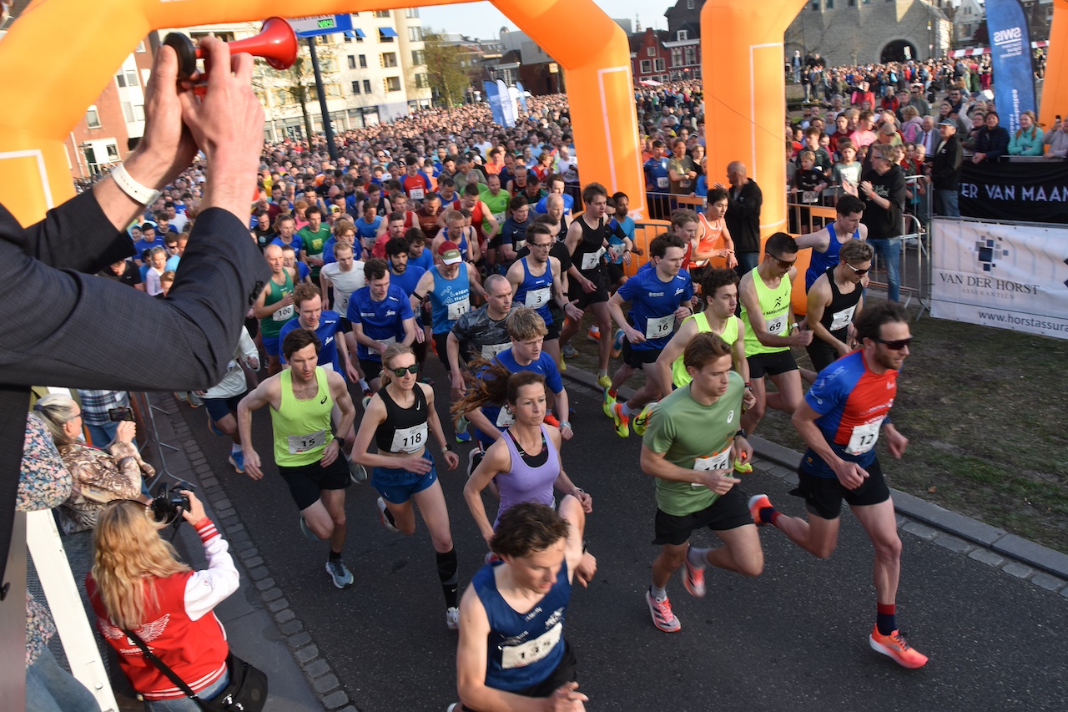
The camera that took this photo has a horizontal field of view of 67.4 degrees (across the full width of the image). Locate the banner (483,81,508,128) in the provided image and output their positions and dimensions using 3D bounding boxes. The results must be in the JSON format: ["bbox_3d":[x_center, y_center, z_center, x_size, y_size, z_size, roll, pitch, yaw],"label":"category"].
[{"bbox_3d":[-1.352,-8.860,30.737,0.850,3.550,0.200,-10,18,-10],"label":"banner"}]

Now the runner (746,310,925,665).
[{"bbox_3d":[1.415,0.565,3.833,0.620,1.790,1.020,-19,21,-32],"label":"runner"}]

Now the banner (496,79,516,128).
[{"bbox_3d":[-0.760,-7.343,26.001,0.600,3.000,0.080,-10,19,-14],"label":"banner"}]

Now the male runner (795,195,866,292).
[{"bbox_3d":[2.368,-0.458,6.514,0.650,1.720,0.850,-20,24,-36],"label":"male runner"}]

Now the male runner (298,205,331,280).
[{"bbox_3d":[-2.642,-1.017,10.219,0.600,1.790,0.750,-15,20,-23],"label":"male runner"}]

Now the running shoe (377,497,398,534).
[{"bbox_3d":[-0.881,0.970,4.863,0.100,0.265,0.115,-17,2,-29],"label":"running shoe"}]

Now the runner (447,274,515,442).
[{"bbox_3d":[-0.327,0.169,5.826,0.600,1.640,0.800,-19,23,-36],"label":"runner"}]

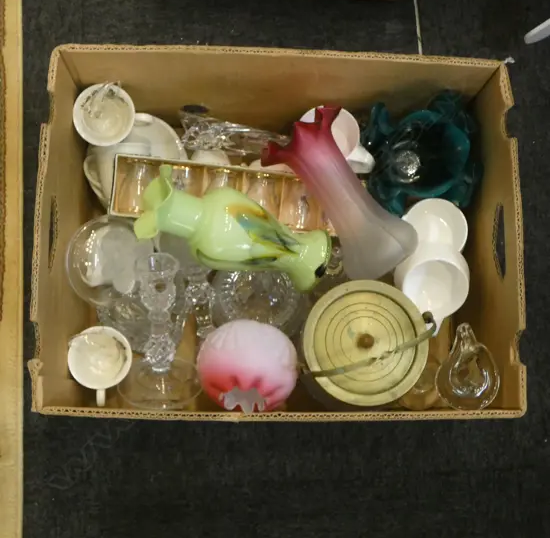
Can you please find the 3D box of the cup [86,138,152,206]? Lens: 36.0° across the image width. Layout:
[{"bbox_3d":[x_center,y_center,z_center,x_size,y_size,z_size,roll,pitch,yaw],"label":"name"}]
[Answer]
[{"bbox_3d":[-0.198,-0.121,1.070,0.088,0.077,0.068,2,99,0],"label":"cup"}]

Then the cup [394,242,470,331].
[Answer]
[{"bbox_3d":[0.195,0.022,1.040,0.080,0.068,0.099,7,110,2],"label":"cup"}]

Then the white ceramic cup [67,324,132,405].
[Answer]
[{"bbox_3d":[-0.213,0.122,1.052,0.077,0.068,0.096,-1,81,-5],"label":"white ceramic cup"}]

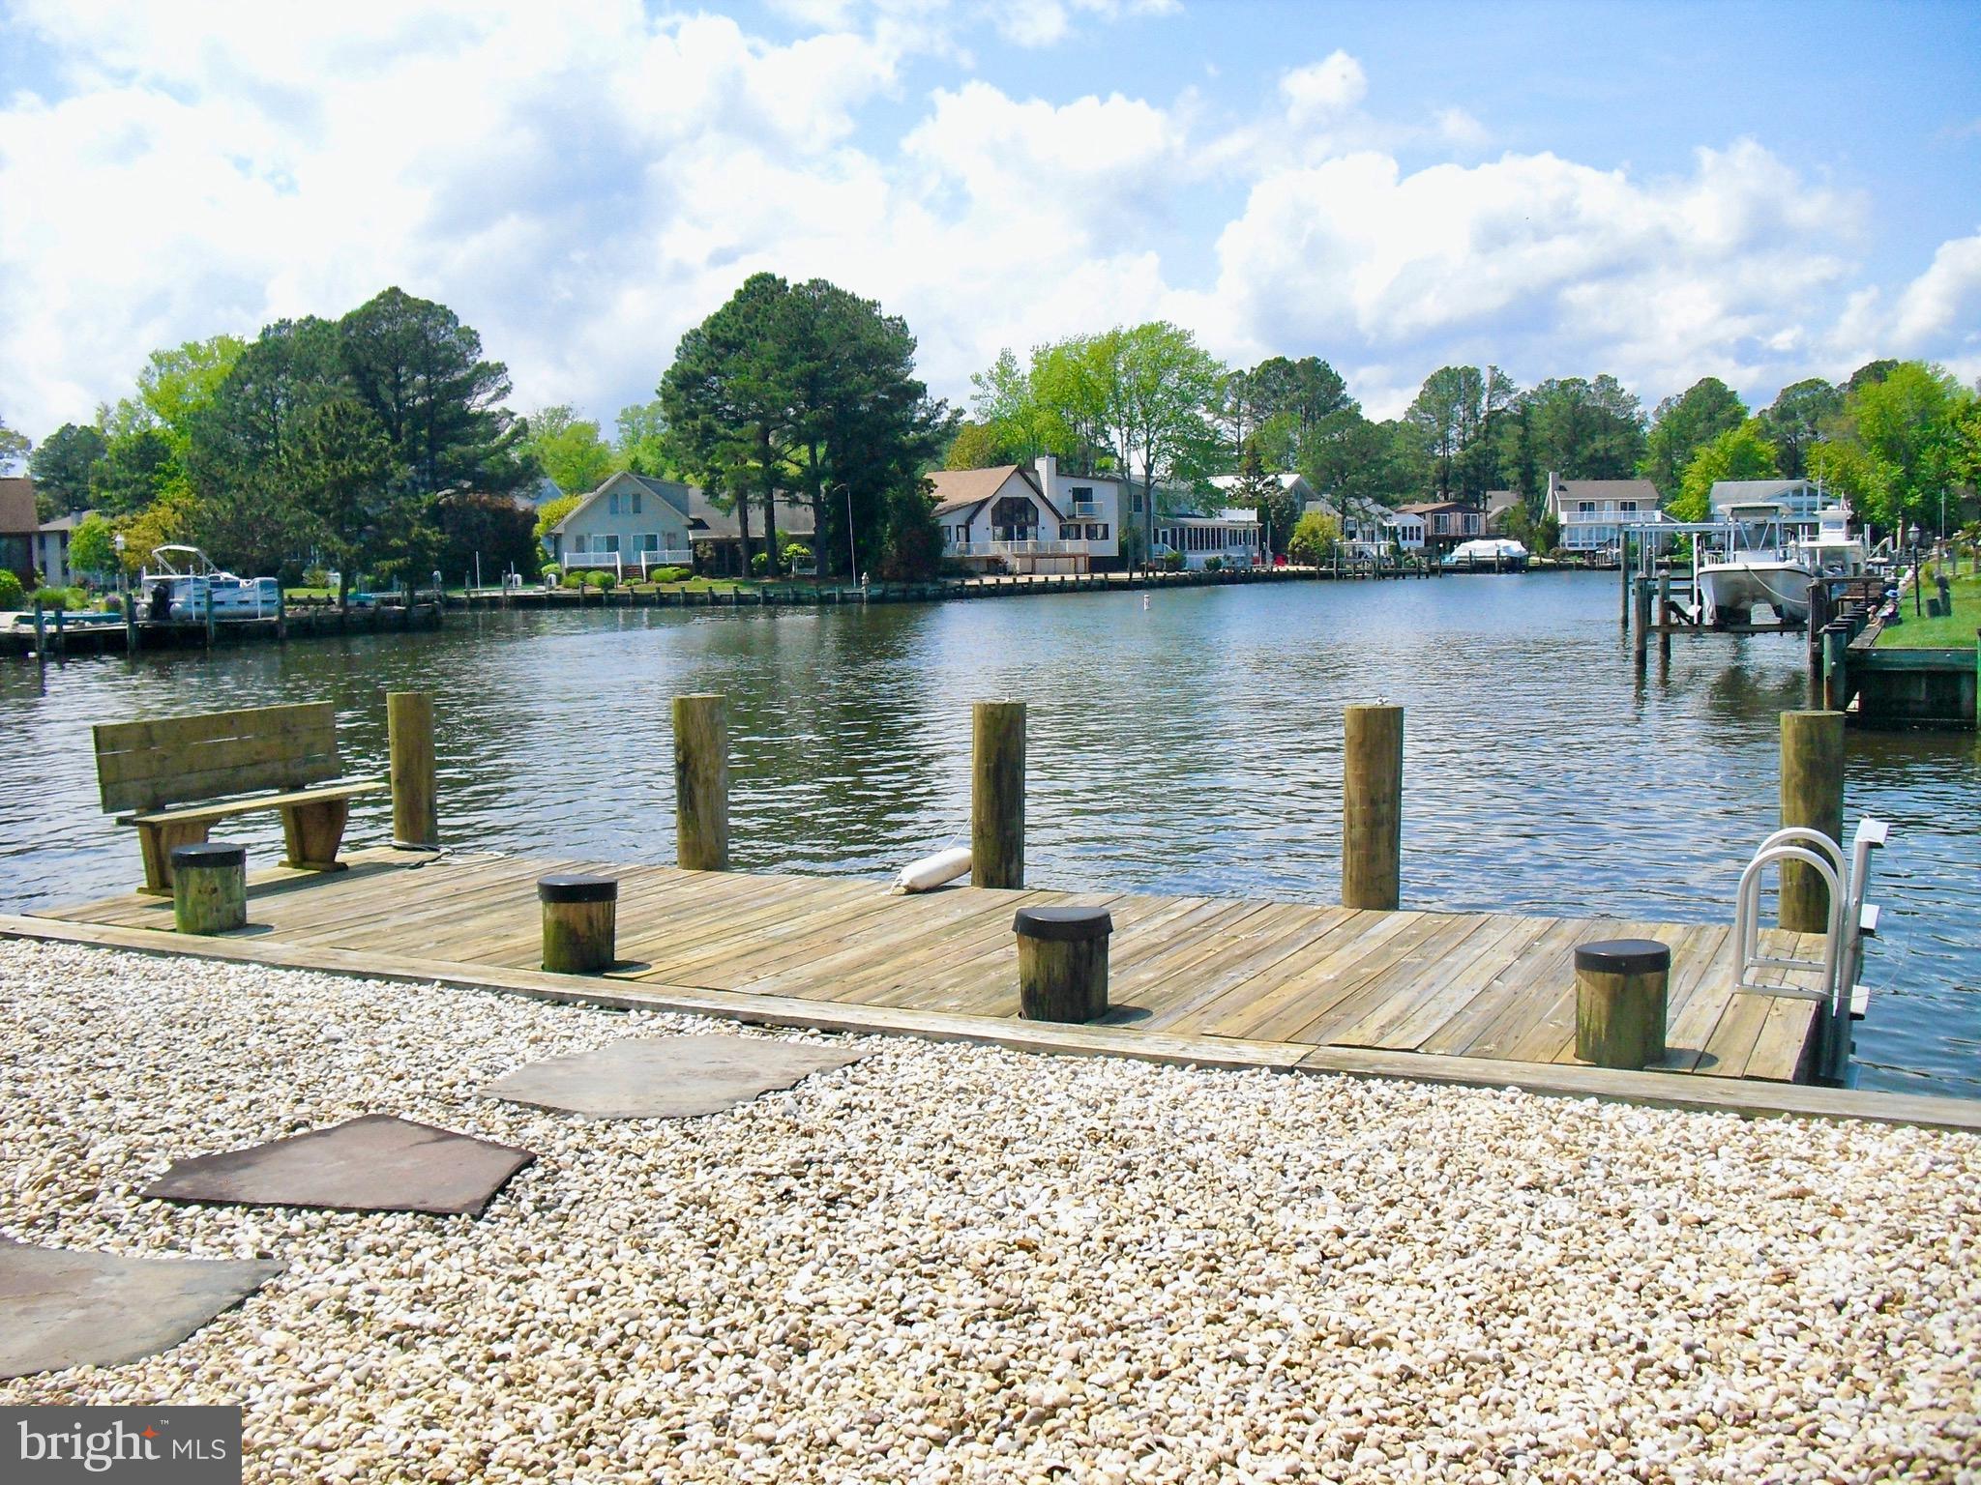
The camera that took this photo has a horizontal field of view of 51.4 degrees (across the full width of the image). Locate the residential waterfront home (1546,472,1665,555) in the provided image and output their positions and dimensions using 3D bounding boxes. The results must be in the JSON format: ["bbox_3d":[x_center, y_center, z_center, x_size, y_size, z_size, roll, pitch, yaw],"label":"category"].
[{"bbox_3d":[61.360,-22.980,206.000,11.280,8.050,9.000,0,5,9],"label":"residential waterfront home"}]

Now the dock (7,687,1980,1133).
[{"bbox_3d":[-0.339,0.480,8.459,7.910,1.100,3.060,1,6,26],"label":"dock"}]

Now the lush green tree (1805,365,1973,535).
[{"bbox_3d":[50.235,-15.550,115.000,8.700,11.490,8.700,-1,5,0],"label":"lush green tree"}]

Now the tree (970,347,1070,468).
[{"bbox_3d":[2.875,-24.470,178.000,9.360,19.389,9.360,-1,5,0],"label":"tree"}]

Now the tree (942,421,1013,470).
[{"bbox_3d":[-1.098,-20.673,172.000,6.460,12.533,6.460,-1,5,0],"label":"tree"}]

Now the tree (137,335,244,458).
[{"bbox_3d":[-46.559,-16.587,120.000,7.300,14.330,7.300,-1,5,0],"label":"tree"}]

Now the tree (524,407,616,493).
[{"bbox_3d":[-33.652,-20.451,165.000,8.500,13.260,8.500,-1,5,0],"label":"tree"}]

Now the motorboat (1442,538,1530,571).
[{"bbox_3d":[47.095,-17.761,195.000,7.900,2.900,2.700,-1,5,0],"label":"motorboat"}]

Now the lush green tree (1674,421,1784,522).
[{"bbox_3d":[69.653,-24.170,195.000,10.000,12.740,9.500,-1,5,0],"label":"lush green tree"}]

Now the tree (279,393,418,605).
[{"bbox_3d":[-27.370,-10.380,88.000,5.750,9.060,5.460,-3,5,-17],"label":"tree"}]

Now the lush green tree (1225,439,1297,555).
[{"bbox_3d":[22.350,-20.110,170.000,6.000,9.960,5.700,0,5,7],"label":"lush green tree"}]

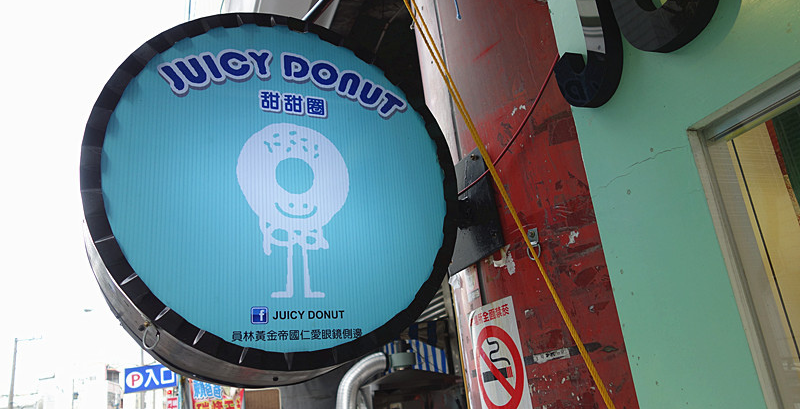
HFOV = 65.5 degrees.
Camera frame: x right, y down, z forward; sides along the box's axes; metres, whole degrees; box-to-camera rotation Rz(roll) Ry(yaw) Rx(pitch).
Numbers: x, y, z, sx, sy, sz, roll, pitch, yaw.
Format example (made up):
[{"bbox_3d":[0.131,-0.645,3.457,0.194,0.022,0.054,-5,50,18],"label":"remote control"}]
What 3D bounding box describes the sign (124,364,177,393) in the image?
[{"bbox_3d":[-6.214,4.396,15.564,1.213,0.585,0.150,-2,-19,-14],"label":"sign"}]

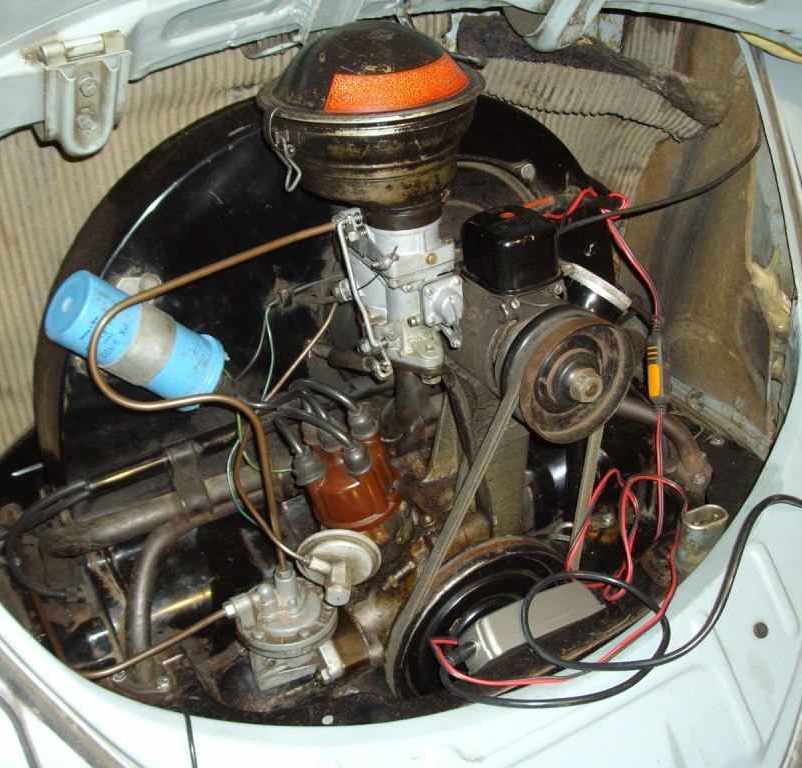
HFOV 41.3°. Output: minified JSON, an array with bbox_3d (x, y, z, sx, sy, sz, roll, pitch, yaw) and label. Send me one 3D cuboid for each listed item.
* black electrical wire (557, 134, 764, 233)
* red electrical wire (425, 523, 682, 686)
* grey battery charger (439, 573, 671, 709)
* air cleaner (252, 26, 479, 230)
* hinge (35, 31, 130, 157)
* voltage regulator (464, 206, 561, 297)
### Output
[{"bbox_3d":[0.241,-0.171,0.965,0.255,0.045,0.045,-26,38,-29],"label":"black electrical wire"},{"bbox_3d":[0.155,0.185,0.924,0.250,0.060,0.120,-28,39,-31],"label":"red electrical wire"},{"bbox_3d":[0.136,0.220,0.885,0.185,0.045,0.120,-25,38,-27],"label":"grey battery charger"},{"bbox_3d":[-0.017,-0.176,0.727,0.152,0.137,0.152,-4,33,2],"label":"air cleaner"},{"bbox_3d":[-0.224,-0.203,0.750,0.062,0.115,0.035,-21,78,-23],"label":"hinge"},{"bbox_3d":[0.090,-0.110,0.869,0.063,0.050,0.066,-20,36,-21],"label":"voltage regulator"}]

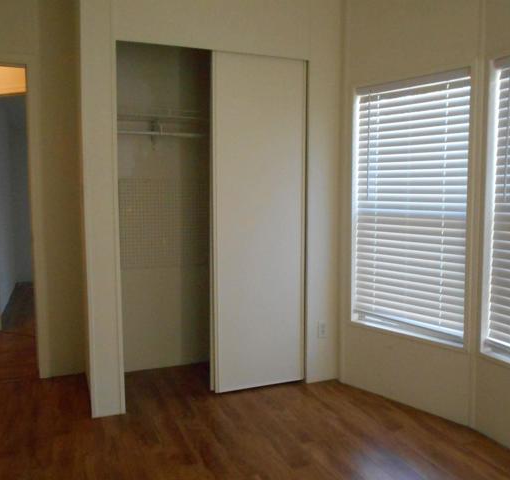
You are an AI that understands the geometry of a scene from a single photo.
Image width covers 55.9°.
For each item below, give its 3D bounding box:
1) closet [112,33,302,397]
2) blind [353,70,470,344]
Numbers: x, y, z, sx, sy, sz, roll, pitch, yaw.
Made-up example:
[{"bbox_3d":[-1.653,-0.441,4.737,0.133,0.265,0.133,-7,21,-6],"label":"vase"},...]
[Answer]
[{"bbox_3d":[-0.303,-0.079,3.085,1.130,2.020,0.600,-2,6,-21],"label":"closet"},{"bbox_3d":[0.884,-0.182,2.781,0.090,1.460,0.710,-5,7,-43],"label":"blind"}]

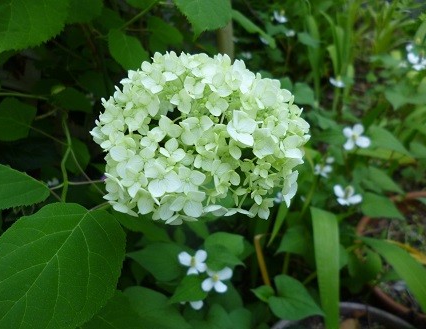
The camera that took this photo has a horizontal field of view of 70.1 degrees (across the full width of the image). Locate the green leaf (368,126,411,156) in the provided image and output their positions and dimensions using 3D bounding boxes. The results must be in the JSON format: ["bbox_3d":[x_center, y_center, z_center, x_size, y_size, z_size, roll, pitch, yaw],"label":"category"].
[{"bbox_3d":[0.262,-0.033,0.448,0.074,0.012,0.067,34,48,27],"label":"green leaf"}]

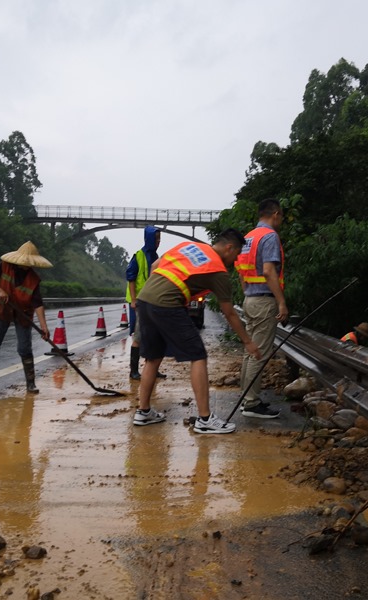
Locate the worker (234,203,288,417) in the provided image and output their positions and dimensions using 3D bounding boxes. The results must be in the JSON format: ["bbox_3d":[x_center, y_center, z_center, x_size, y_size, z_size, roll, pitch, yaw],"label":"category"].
[{"bbox_3d":[0.636,0.057,5.120,0.420,1.740,0.520,0,0,-33],"label":"worker"}]

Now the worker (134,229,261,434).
[{"bbox_3d":[0.097,0.224,4.500,0.880,1.440,0.600,0,0,-22],"label":"worker"}]

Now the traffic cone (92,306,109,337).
[{"bbox_3d":[-1.995,0.524,15.000,0.410,0.700,0.410,0,0,0],"label":"traffic cone"}]

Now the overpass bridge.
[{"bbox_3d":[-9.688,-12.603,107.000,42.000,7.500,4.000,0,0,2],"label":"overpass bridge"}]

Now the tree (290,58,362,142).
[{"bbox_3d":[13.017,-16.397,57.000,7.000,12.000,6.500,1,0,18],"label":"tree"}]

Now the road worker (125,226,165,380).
[{"bbox_3d":[-0.440,0.035,7.220,0.400,1.750,0.500,1,0,25],"label":"road worker"}]

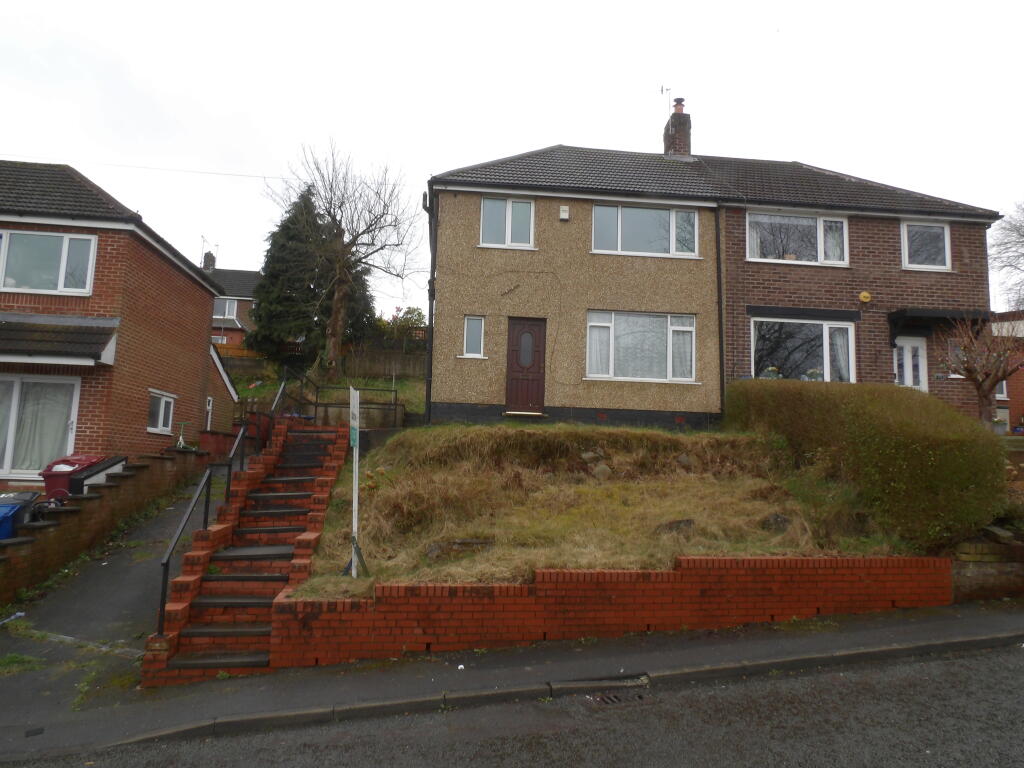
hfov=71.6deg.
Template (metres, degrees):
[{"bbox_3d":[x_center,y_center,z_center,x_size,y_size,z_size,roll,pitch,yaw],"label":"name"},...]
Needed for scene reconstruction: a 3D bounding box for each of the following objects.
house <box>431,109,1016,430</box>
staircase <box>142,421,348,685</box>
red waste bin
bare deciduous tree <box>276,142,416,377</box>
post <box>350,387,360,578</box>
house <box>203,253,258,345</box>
[{"bbox_3d":[4.150,-2.983,17.873,12.350,8.900,6.600,2,-8,-5],"label":"house"},{"bbox_3d":[-3.244,1.809,10.120,1.400,3.000,6.200,3,-8,-8],"label":"staircase"},{"bbox_3d":[-7.048,1.676,11.351,0.580,1.070,0.730,1,-8,4],"label":"red waste bin"},{"bbox_3d":[-4.778,-3.581,20.502,4.000,6.690,4.000,2,-8,-5],"label":"bare deciduous tree"},{"bbox_3d":[-1.715,1.110,7.745,0.100,2.070,0.550,3,-8,-6],"label":"post"},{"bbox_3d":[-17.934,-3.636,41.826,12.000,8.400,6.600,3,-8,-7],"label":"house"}]

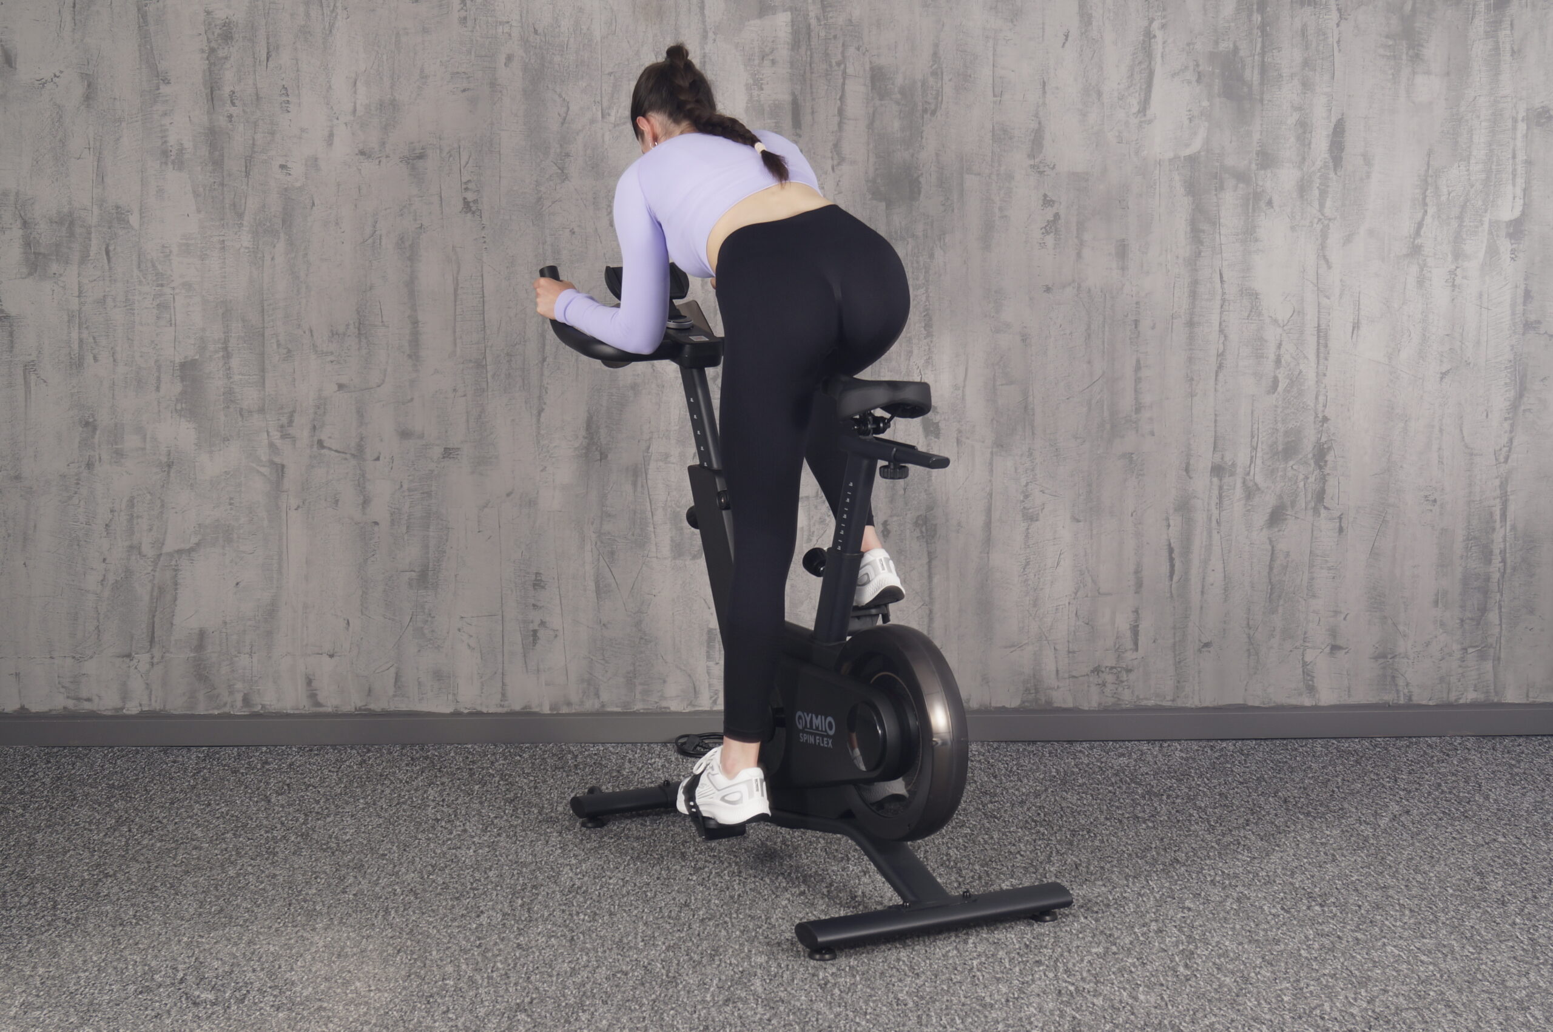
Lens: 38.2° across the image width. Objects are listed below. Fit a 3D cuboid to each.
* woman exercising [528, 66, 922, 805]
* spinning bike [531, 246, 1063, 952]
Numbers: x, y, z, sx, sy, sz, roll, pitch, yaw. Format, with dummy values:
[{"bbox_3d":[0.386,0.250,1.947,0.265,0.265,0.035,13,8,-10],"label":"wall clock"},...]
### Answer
[{"bbox_3d":[-0.066,-0.197,4.263,0.495,1.421,0.965,-3,7,-27],"label":"woman exercising"},{"bbox_3d":[0.003,0.091,4.160,0.505,1.109,1.247,-3,7,-27],"label":"spinning bike"}]

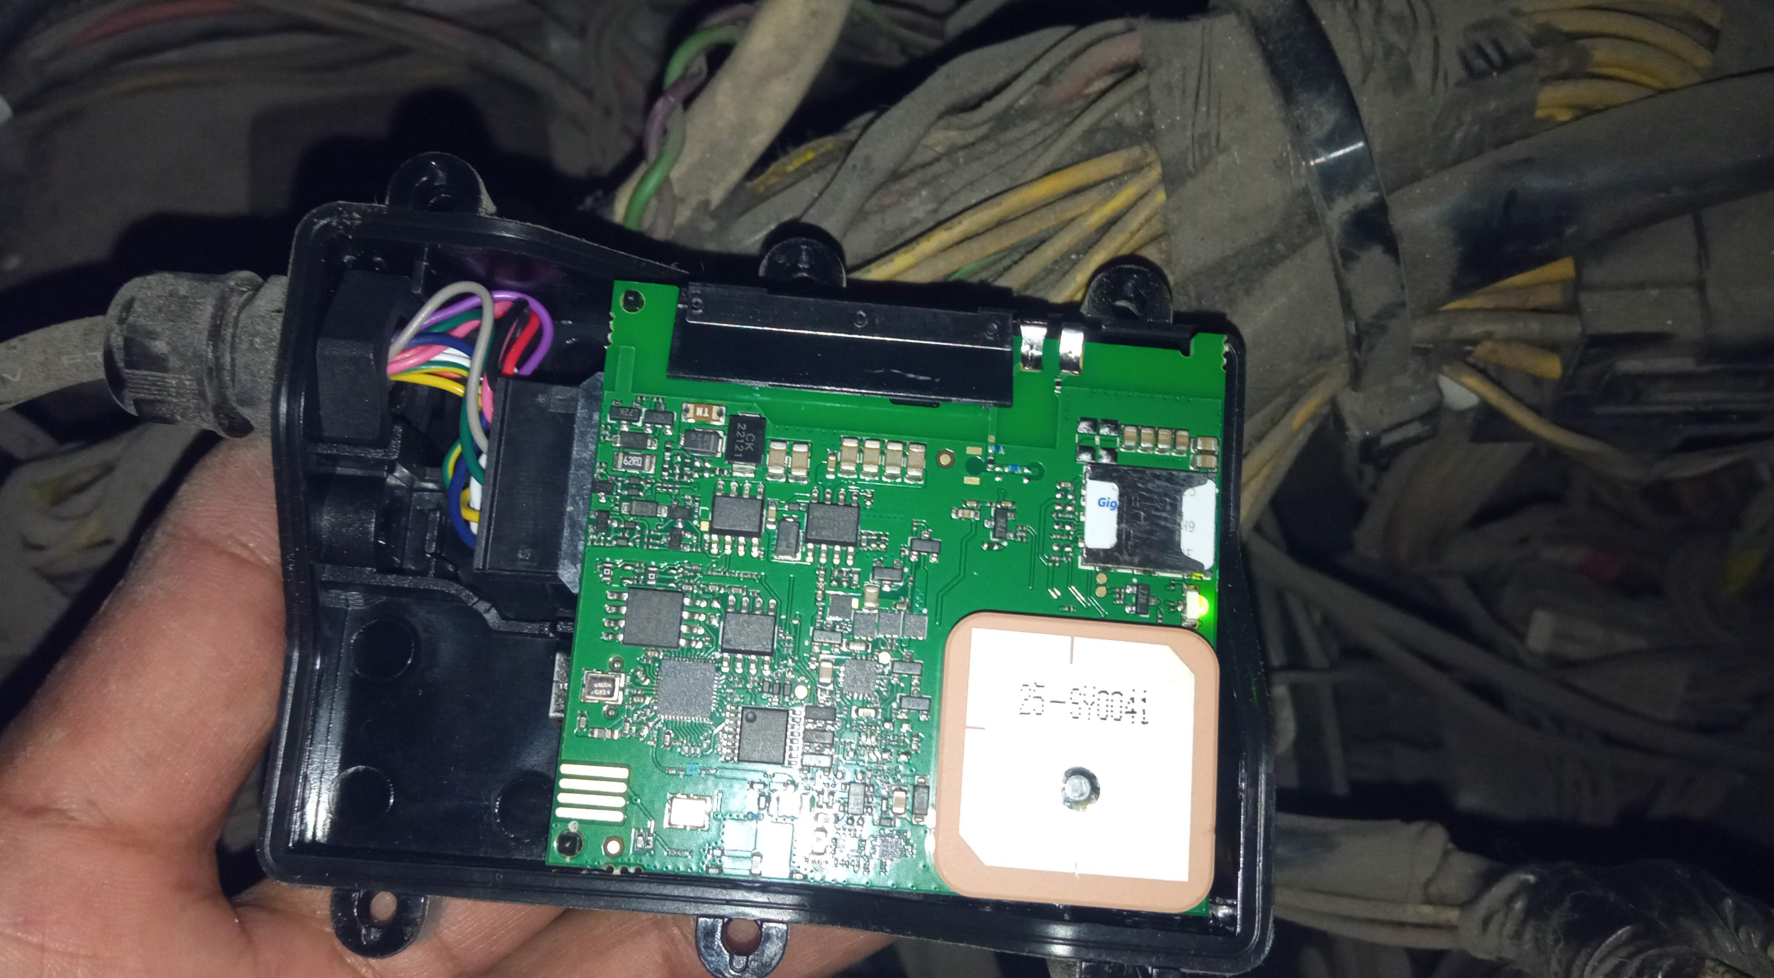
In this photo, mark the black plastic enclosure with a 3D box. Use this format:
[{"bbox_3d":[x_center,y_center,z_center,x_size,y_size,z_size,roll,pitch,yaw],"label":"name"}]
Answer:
[{"bbox_3d":[-0.011,0.010,0.136,0.092,0.024,0.074,5,79,-1],"label":"black plastic enclosure"}]

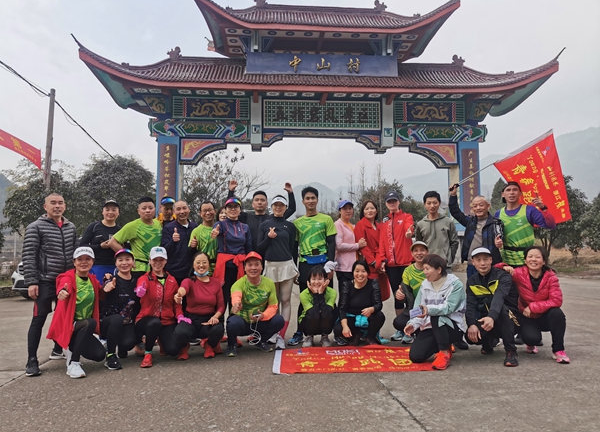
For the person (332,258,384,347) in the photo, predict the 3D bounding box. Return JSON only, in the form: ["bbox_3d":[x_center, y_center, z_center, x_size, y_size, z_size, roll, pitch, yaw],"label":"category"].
[{"bbox_3d":[0.664,0.950,5.220,0.580,0.920,0.620,0,-3,0],"label":"person"}]

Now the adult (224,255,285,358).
[{"bbox_3d":[-0.479,0.897,4.930,0.620,1.046,0.720,0,-3,-4],"label":"adult"}]

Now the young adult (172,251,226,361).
[{"bbox_3d":[-0.976,0.828,4.500,0.480,0.970,0.660,1,-5,-9],"label":"young adult"}]

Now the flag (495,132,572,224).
[{"bbox_3d":[2.807,-0.453,5.650,0.930,1.130,0.300,0,-3,0],"label":"flag"}]

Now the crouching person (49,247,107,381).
[{"bbox_3d":[-1.997,0.807,4.220,0.520,1.080,0.720,2,-6,-23],"label":"crouching person"}]

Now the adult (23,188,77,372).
[{"bbox_3d":[-2.362,0.598,4.430,0.550,1.621,0.480,2,-3,-36],"label":"adult"}]

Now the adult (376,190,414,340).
[{"bbox_3d":[1.075,0.571,5.270,0.460,1.716,0.380,-1,-3,20],"label":"adult"}]

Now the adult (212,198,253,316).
[{"bbox_3d":[-0.754,0.590,5.150,0.460,1.600,0.430,1,-5,-7],"label":"adult"}]

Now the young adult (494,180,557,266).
[{"bbox_3d":[2.541,0.521,5.250,0.680,1.815,0.480,-1,-3,26],"label":"young adult"}]

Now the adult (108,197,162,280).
[{"bbox_3d":[-1.764,0.614,5.050,0.540,1.640,0.380,2,-6,-22],"label":"adult"}]

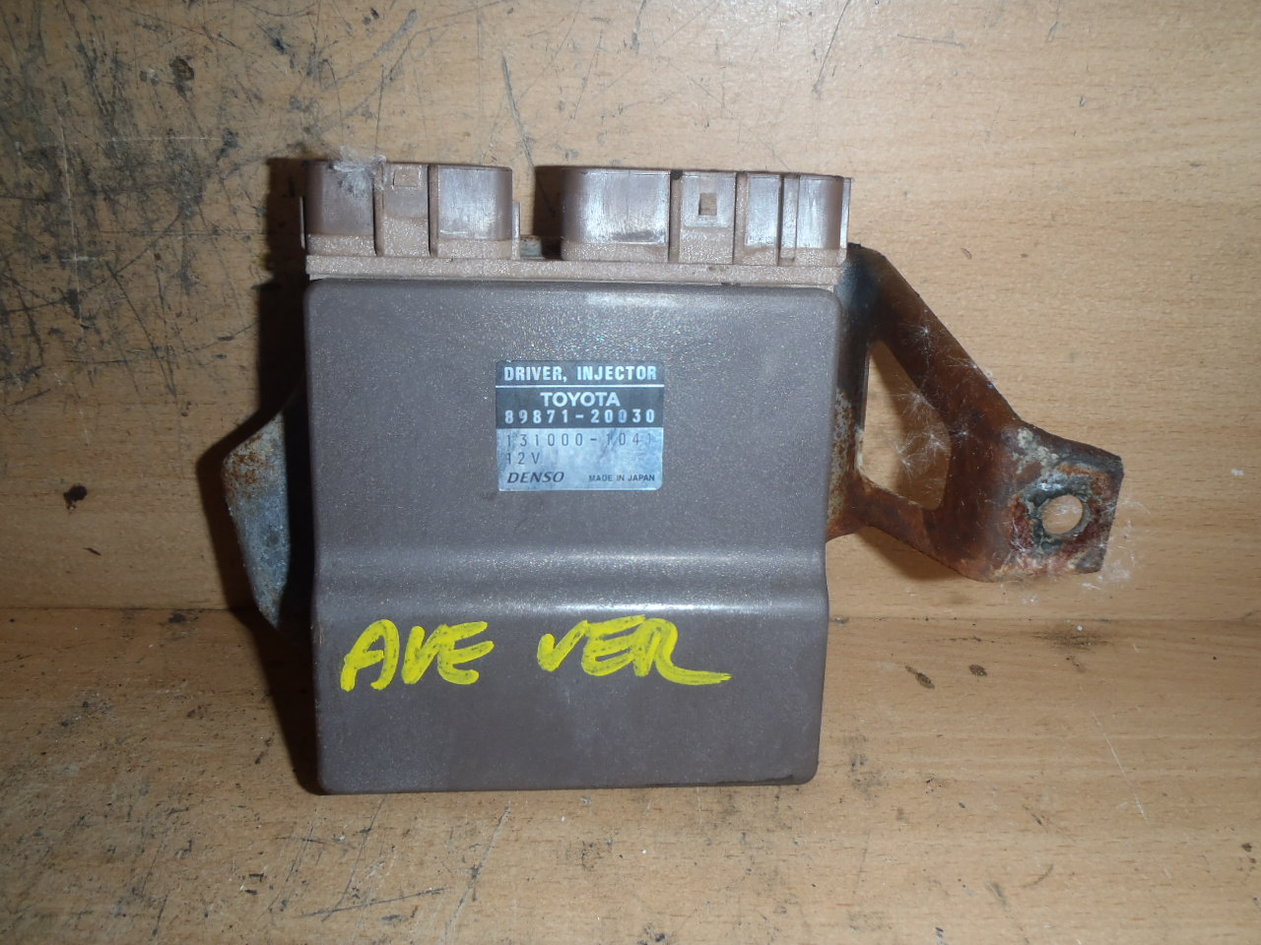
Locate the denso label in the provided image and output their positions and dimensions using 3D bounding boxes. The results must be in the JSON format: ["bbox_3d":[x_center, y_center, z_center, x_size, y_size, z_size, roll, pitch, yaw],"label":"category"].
[{"bbox_3d":[-0.011,-0.010,0.216,0.035,0.028,0.001,0,11,-5],"label":"denso label"}]

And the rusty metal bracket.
[{"bbox_3d":[0.080,-0.014,0.237,0.054,0.075,0.041,0,11,-5],"label":"rusty metal bracket"}]

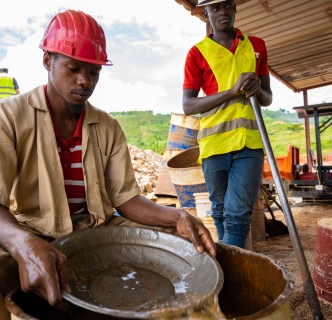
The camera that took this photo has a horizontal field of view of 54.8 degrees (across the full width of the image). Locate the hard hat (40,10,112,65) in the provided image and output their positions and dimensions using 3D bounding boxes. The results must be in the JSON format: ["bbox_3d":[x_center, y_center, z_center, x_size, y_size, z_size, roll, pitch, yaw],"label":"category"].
[{"bbox_3d":[-0.287,-0.419,1.072,0.277,0.155,0.220,23,16,32],"label":"hard hat"}]

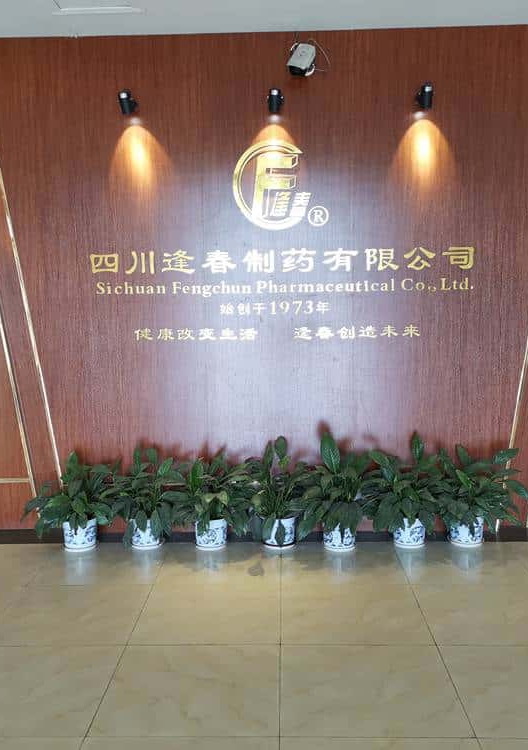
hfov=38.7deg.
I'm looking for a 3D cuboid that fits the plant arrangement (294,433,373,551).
[{"bbox_3d":[0.368,0.634,3.937,0.420,0.670,0.380,-1,6,2],"label":"plant arrangement"}]

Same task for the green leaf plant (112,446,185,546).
[{"bbox_3d":[-0.610,0.676,3.979,0.400,0.605,0.360,-1,6,2],"label":"green leaf plant"}]

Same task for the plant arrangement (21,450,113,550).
[{"bbox_3d":[-1.036,0.691,3.973,0.520,0.587,0.400,-1,6,2],"label":"plant arrangement"}]

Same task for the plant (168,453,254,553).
[{"bbox_3d":[-0.281,0.626,3.954,0.470,0.460,0.380,-1,6,2],"label":"plant"}]

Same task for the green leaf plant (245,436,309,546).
[{"bbox_3d":[0.069,0.644,3.956,0.360,0.653,0.360,-1,6,2],"label":"green leaf plant"}]

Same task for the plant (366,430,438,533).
[{"bbox_3d":[0.728,0.632,3.926,0.390,0.665,0.380,-1,6,2],"label":"plant"}]

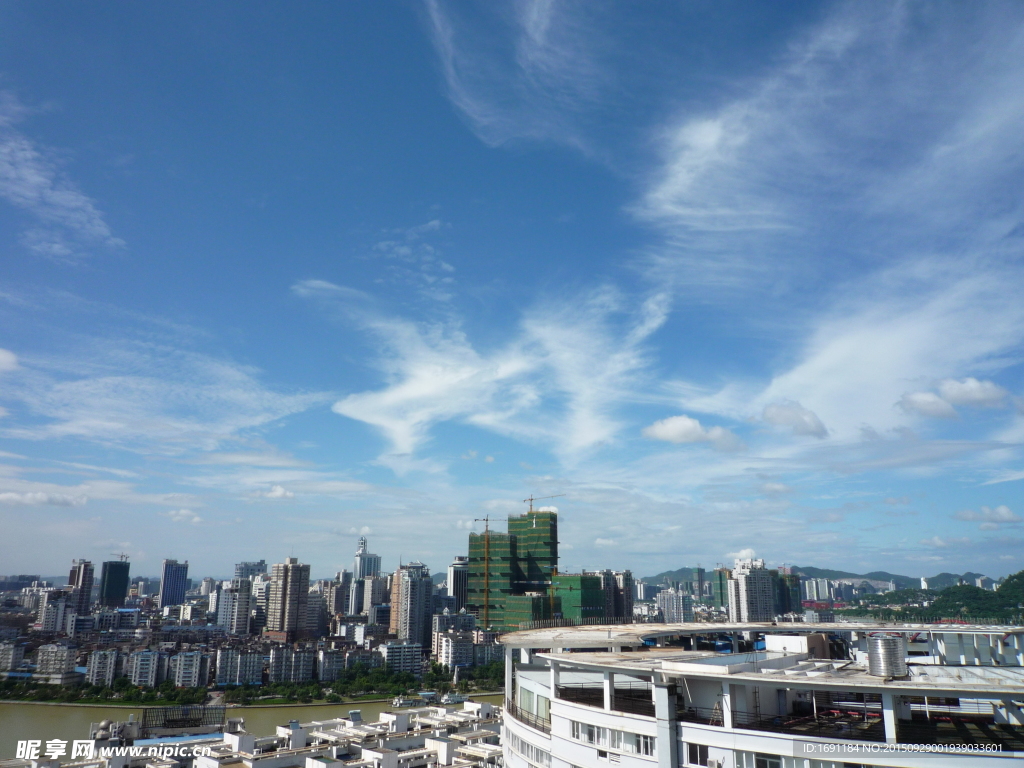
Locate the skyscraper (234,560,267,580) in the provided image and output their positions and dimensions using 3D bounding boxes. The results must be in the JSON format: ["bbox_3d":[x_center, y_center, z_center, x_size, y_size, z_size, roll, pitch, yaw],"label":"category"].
[{"bbox_3d":[-296.110,247.170,831.670,22.040,97.600,26.740,-12,-19,39],"label":"skyscraper"}]

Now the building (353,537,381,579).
[{"bbox_3d":[-248.080,337.420,1276.820,37.590,146.860,24.140,11,-18,-35],"label":"building"}]

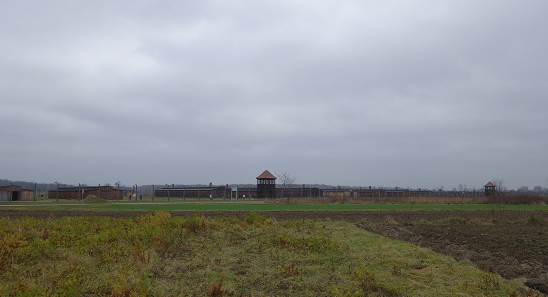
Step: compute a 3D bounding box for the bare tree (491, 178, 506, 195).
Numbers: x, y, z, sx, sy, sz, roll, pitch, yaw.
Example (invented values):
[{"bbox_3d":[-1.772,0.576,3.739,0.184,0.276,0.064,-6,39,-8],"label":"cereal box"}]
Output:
[{"bbox_3d":[117.122,20.476,222.000,7.700,9.500,7.700,0,-6,0],"label":"bare tree"}]

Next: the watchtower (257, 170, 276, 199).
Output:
[{"bbox_3d":[-2.033,9.921,115.500,3.950,7.900,3.950,5,-8,-41],"label":"watchtower"}]

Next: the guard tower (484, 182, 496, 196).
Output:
[{"bbox_3d":[108.325,20.495,213.000,3.950,7.900,3.950,5,-8,-41],"label":"guard tower"}]

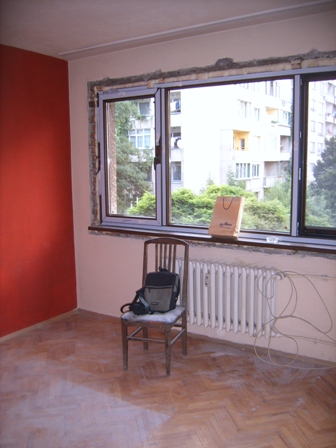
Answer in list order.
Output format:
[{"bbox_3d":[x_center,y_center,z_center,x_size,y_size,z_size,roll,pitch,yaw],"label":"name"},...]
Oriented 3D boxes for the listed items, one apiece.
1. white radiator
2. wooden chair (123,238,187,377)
[{"bbox_3d":[0.422,0.618,3.914,1.041,0.573,0.146,4,9,31],"label":"white radiator"},{"bbox_3d":[-0.086,0.624,3.598,0.403,0.969,0.506,2,8,20],"label":"wooden chair"}]

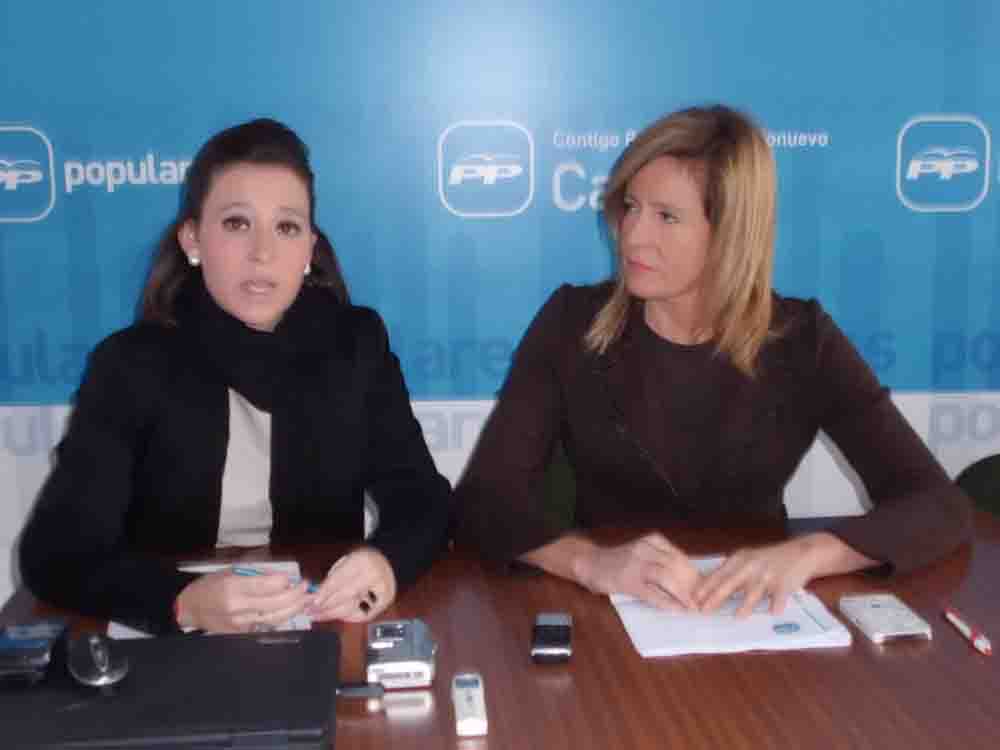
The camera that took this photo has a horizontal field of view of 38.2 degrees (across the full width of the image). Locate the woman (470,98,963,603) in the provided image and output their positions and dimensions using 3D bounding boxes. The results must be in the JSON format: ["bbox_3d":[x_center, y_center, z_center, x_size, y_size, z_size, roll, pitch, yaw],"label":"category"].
[{"bbox_3d":[0.252,0.299,1.843,0.610,1.265,0.660,0,10,3],"label":"woman"}]

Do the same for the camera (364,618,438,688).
[{"bbox_3d":[-0.095,0.264,1.372,0.061,0.026,0.112,-1,10,-6],"label":"camera"}]

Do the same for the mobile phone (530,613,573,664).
[{"bbox_3d":[0.053,0.259,1.426,0.041,0.015,0.102,0,10,3],"label":"mobile phone"}]

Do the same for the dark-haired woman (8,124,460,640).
[{"bbox_3d":[-0.303,0.322,1.776,0.510,1.250,0.640,-2,10,-9],"label":"dark-haired woman"}]

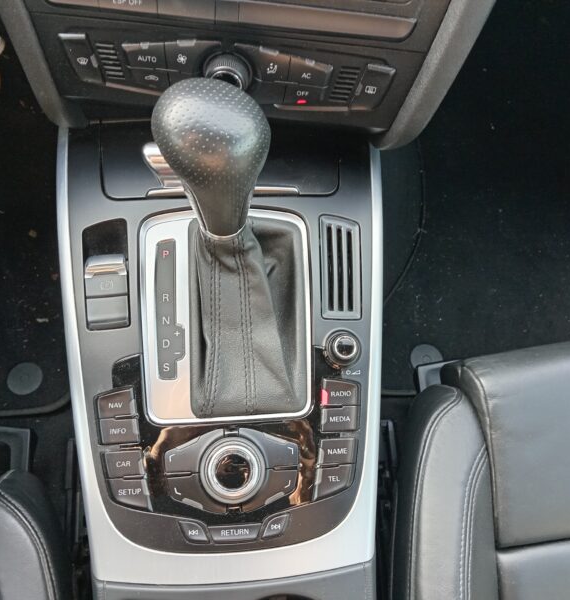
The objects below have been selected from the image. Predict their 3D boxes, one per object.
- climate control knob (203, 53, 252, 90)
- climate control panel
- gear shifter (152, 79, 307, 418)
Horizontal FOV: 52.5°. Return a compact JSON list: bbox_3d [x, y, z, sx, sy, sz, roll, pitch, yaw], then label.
[{"bbox_3d":[-0.037,-0.141,0.374,0.033,0.033,0.017,5,53,-4],"label":"climate control knob"},{"bbox_3d":[-0.038,-0.147,0.377,0.214,0.047,0.022,5,53,-4],"label":"climate control panel"},{"bbox_3d":[-0.025,-0.018,0.351,0.093,0.155,0.188,-2,85,-6],"label":"gear shifter"}]

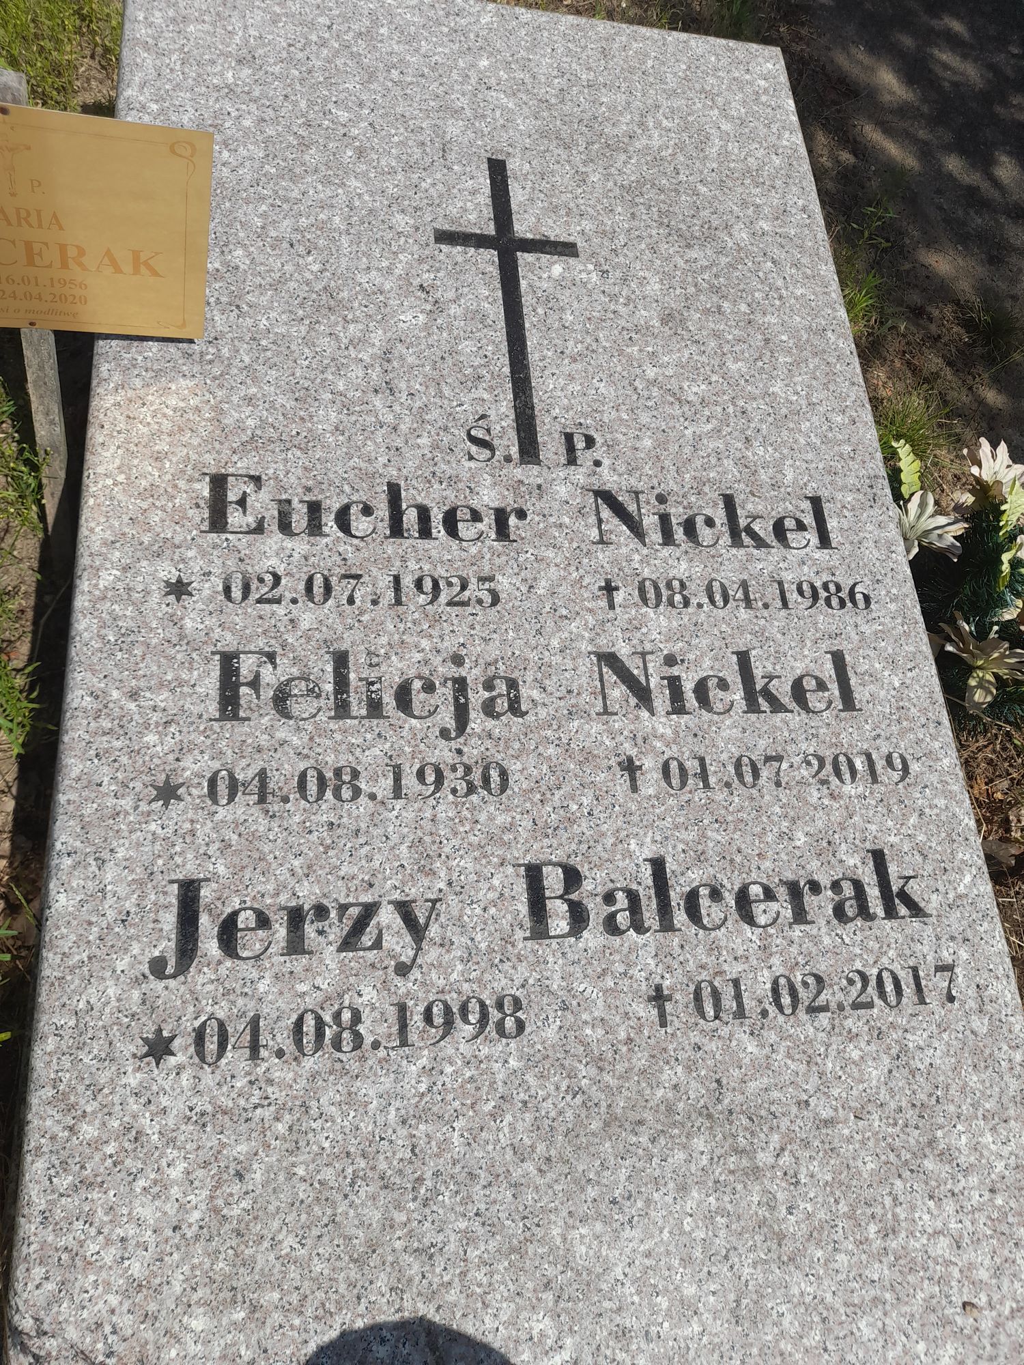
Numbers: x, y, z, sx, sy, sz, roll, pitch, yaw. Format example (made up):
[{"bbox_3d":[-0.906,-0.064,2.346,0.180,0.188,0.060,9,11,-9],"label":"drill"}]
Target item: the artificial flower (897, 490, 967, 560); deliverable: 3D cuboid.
[{"bbox_3d":[0.498,-0.188,1.200,0.110,0.080,0.110,-30,75,-24],"label":"artificial flower"}]

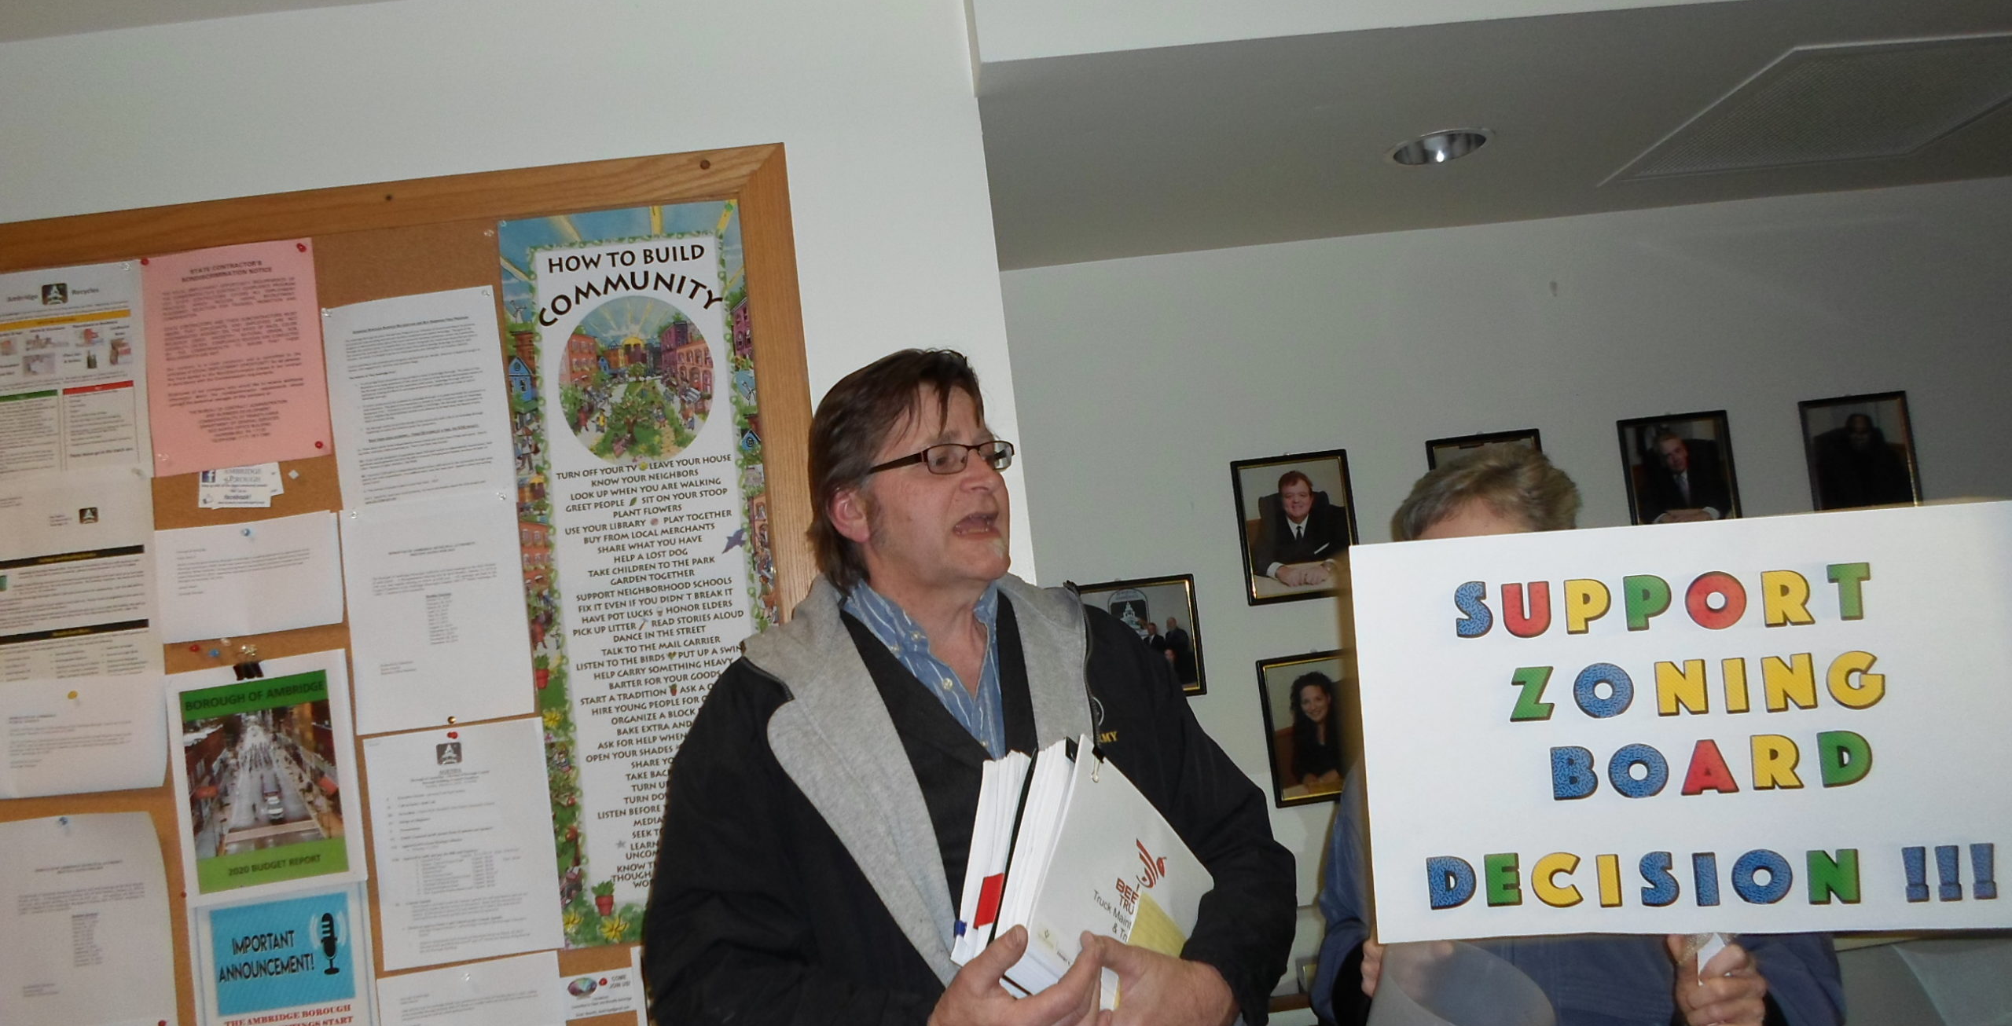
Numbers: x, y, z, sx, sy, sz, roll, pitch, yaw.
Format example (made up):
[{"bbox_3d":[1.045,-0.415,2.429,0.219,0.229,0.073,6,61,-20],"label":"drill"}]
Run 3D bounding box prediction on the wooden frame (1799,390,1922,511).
[{"bbox_3d":[1.707,-0.094,2.878,0.228,0.279,0.020,-6,-5,-4],"label":"wooden frame"}]

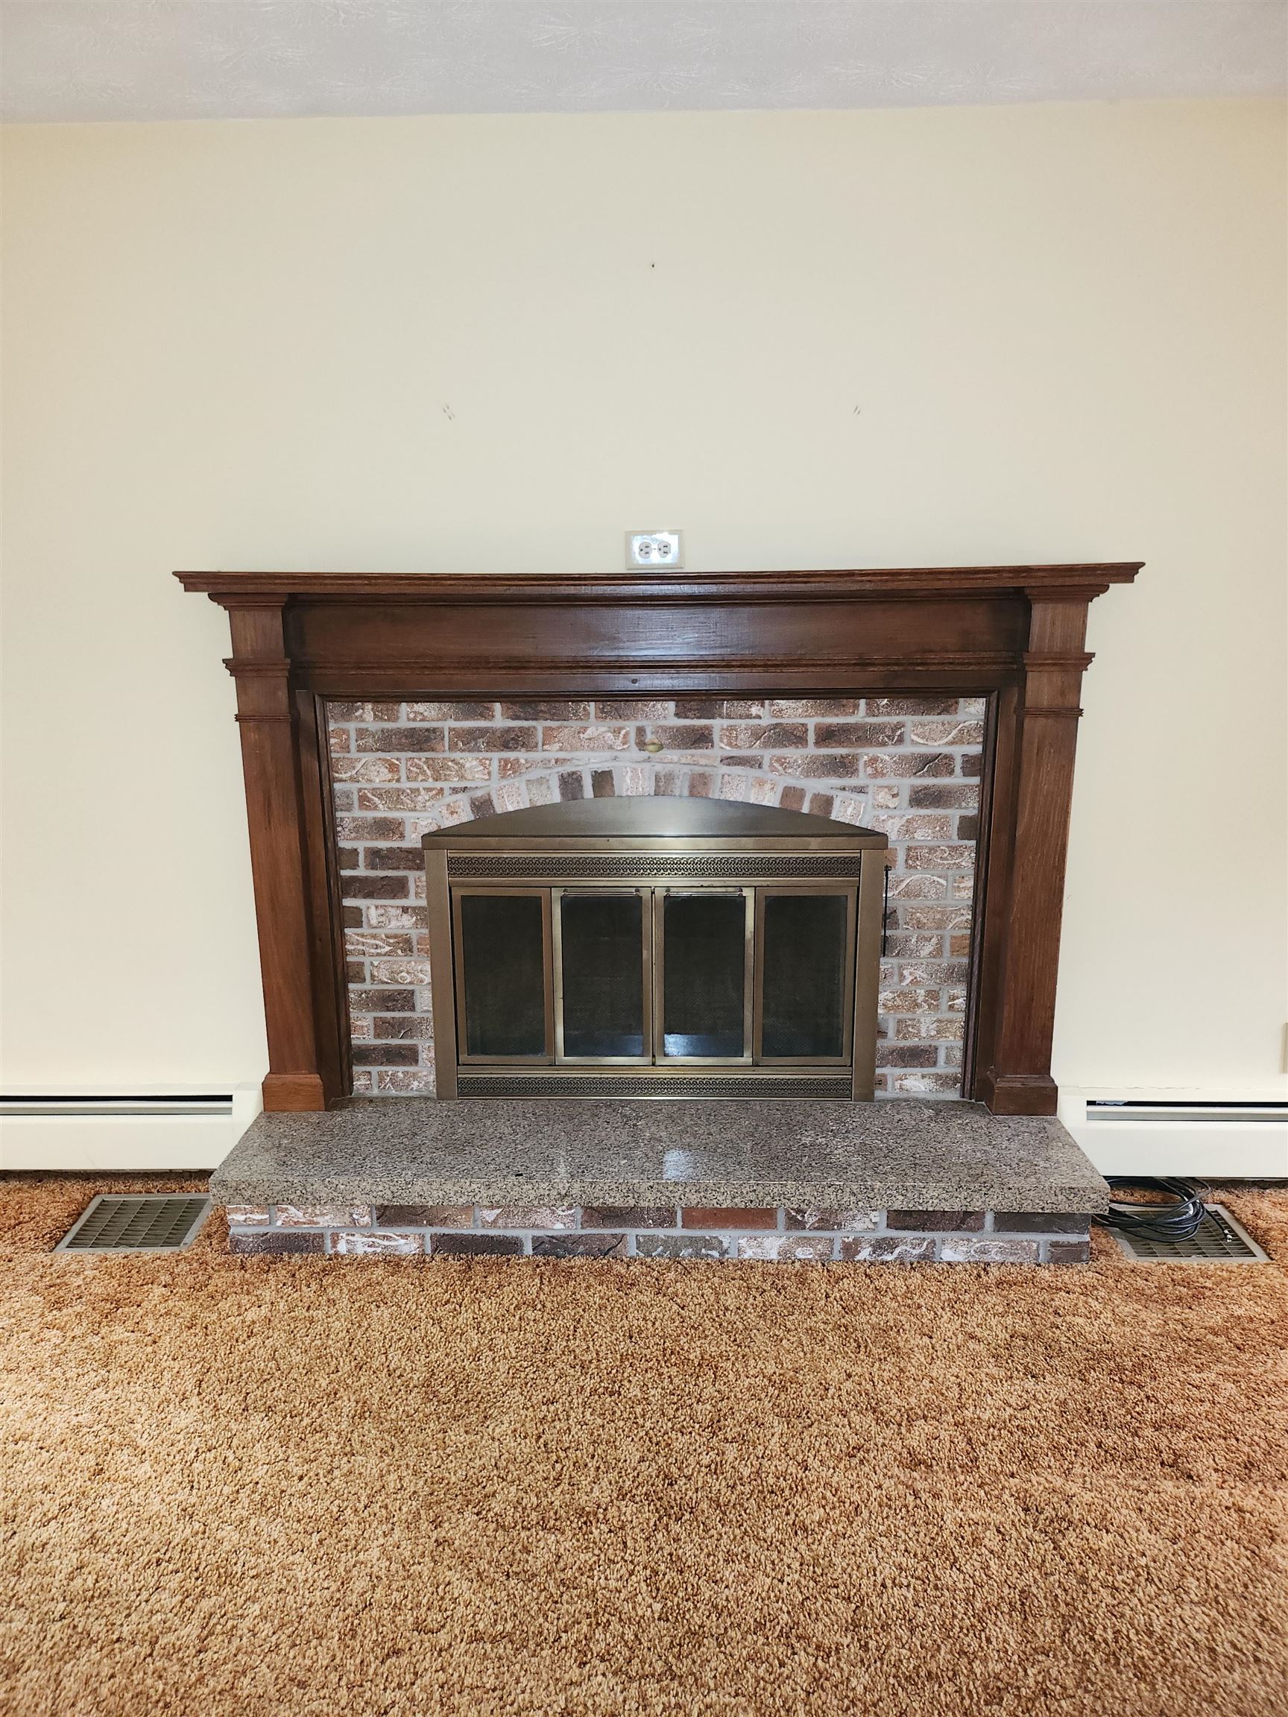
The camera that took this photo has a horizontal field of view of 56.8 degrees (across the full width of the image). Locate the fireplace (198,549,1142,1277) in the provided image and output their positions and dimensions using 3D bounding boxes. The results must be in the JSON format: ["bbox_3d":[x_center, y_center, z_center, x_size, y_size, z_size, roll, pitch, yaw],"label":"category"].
[{"bbox_3d":[0.022,0.106,2.475,1.914,1.379,0.435,0,13,2],"label":"fireplace"}]

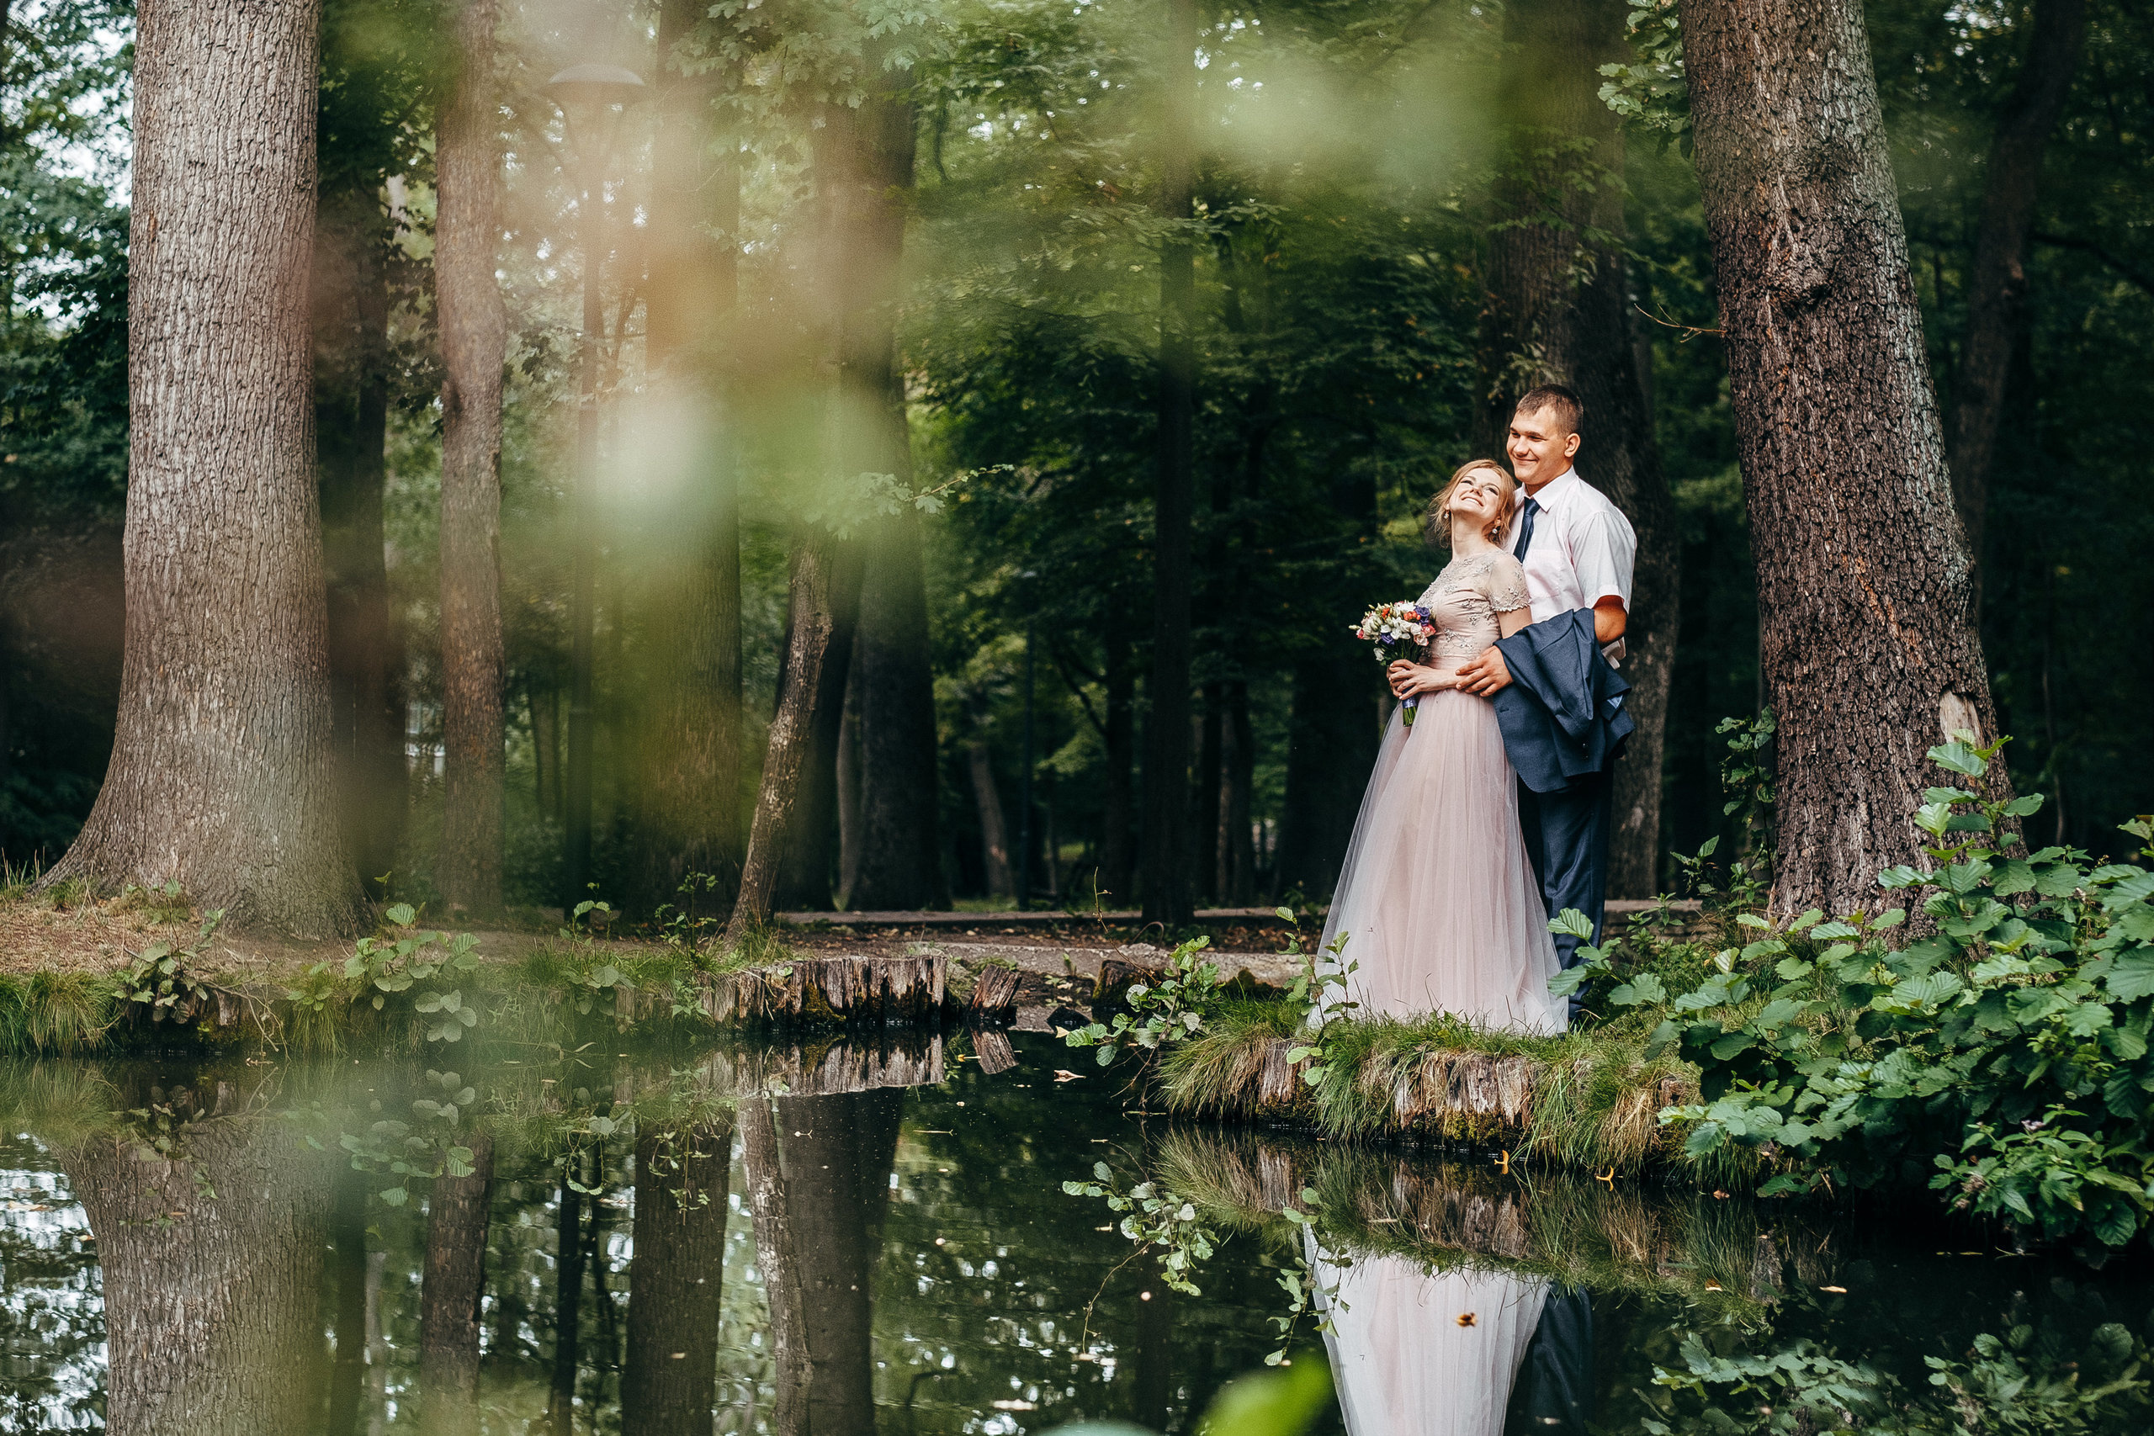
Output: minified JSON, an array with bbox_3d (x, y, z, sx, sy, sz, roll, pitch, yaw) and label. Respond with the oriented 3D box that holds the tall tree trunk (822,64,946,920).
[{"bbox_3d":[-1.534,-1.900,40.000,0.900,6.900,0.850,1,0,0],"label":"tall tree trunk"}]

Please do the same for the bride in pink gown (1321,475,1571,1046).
[{"bbox_3d":[1.033,0.081,14.250,0.660,1.630,0.600,1,0,-37],"label":"bride in pink gown"}]

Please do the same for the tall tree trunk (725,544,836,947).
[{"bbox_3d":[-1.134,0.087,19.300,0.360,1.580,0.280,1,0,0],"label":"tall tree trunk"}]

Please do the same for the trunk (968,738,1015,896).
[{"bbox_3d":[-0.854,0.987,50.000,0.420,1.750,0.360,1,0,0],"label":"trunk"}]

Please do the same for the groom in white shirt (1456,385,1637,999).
[{"bbox_3d":[1.352,-0.041,14.500,0.420,1.820,0.520,1,0,-37],"label":"groom in white shirt"}]

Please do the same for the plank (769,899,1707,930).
[{"bbox_3d":[0.916,0.983,25.300,5.400,0.100,0.280,1,0,-29],"label":"plank"}]

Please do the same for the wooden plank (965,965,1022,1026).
[{"bbox_3d":[-0.303,1.004,18.300,0.140,0.190,0.070,22,0,0],"label":"wooden plank"}]

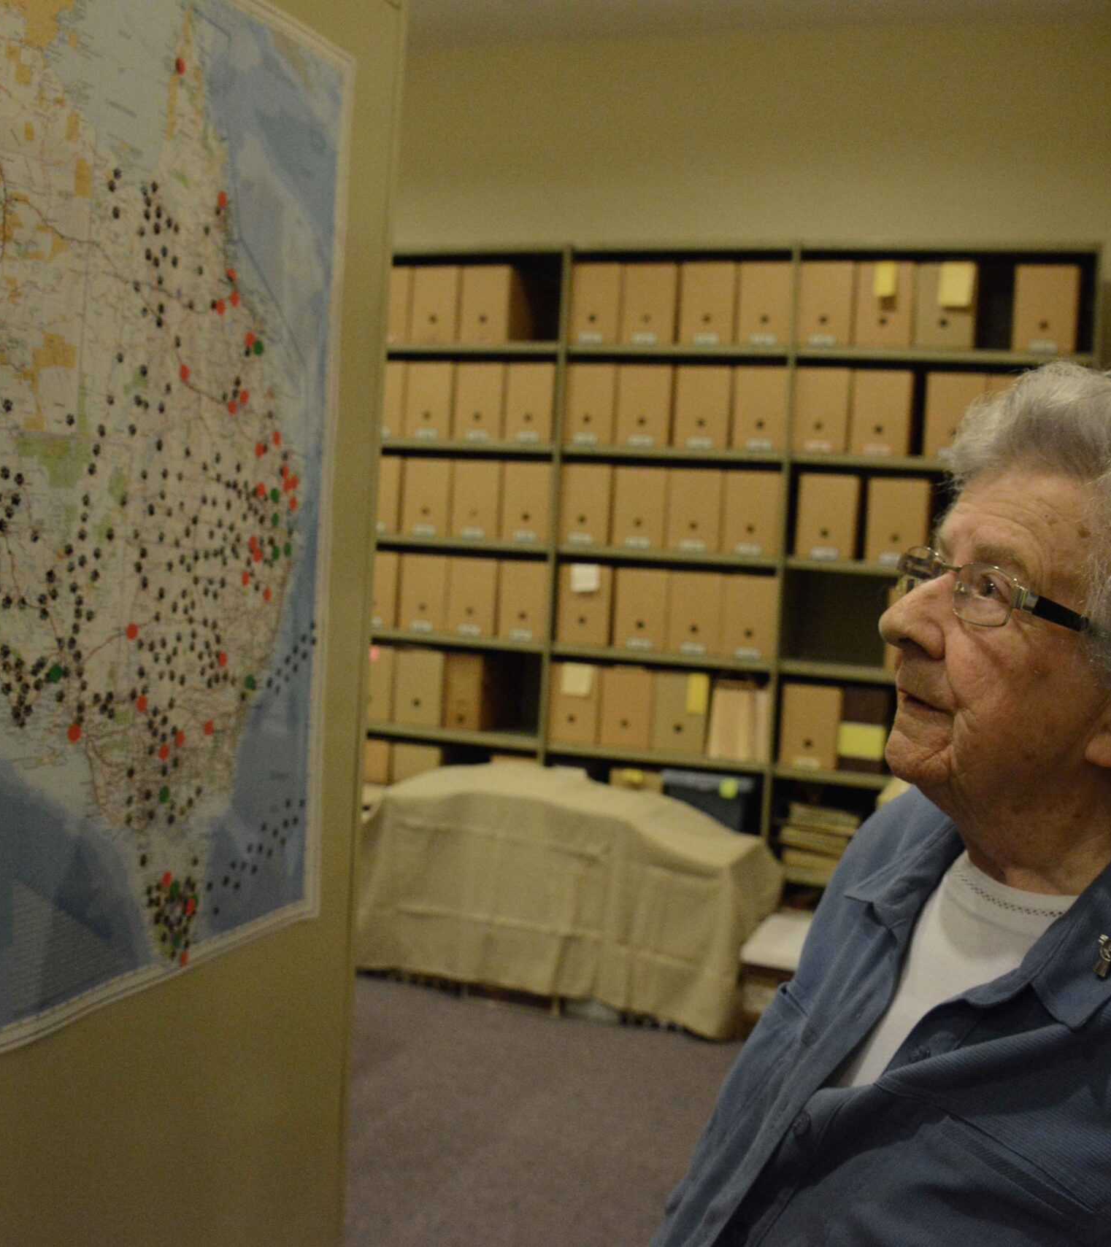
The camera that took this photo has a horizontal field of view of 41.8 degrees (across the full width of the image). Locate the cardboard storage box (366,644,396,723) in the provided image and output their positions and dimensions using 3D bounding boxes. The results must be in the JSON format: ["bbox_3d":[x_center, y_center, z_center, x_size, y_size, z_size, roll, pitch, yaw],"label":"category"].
[{"bbox_3d":[-0.578,0.193,5.150,0.177,0.261,0.390,4,4,17],"label":"cardboard storage box"}]

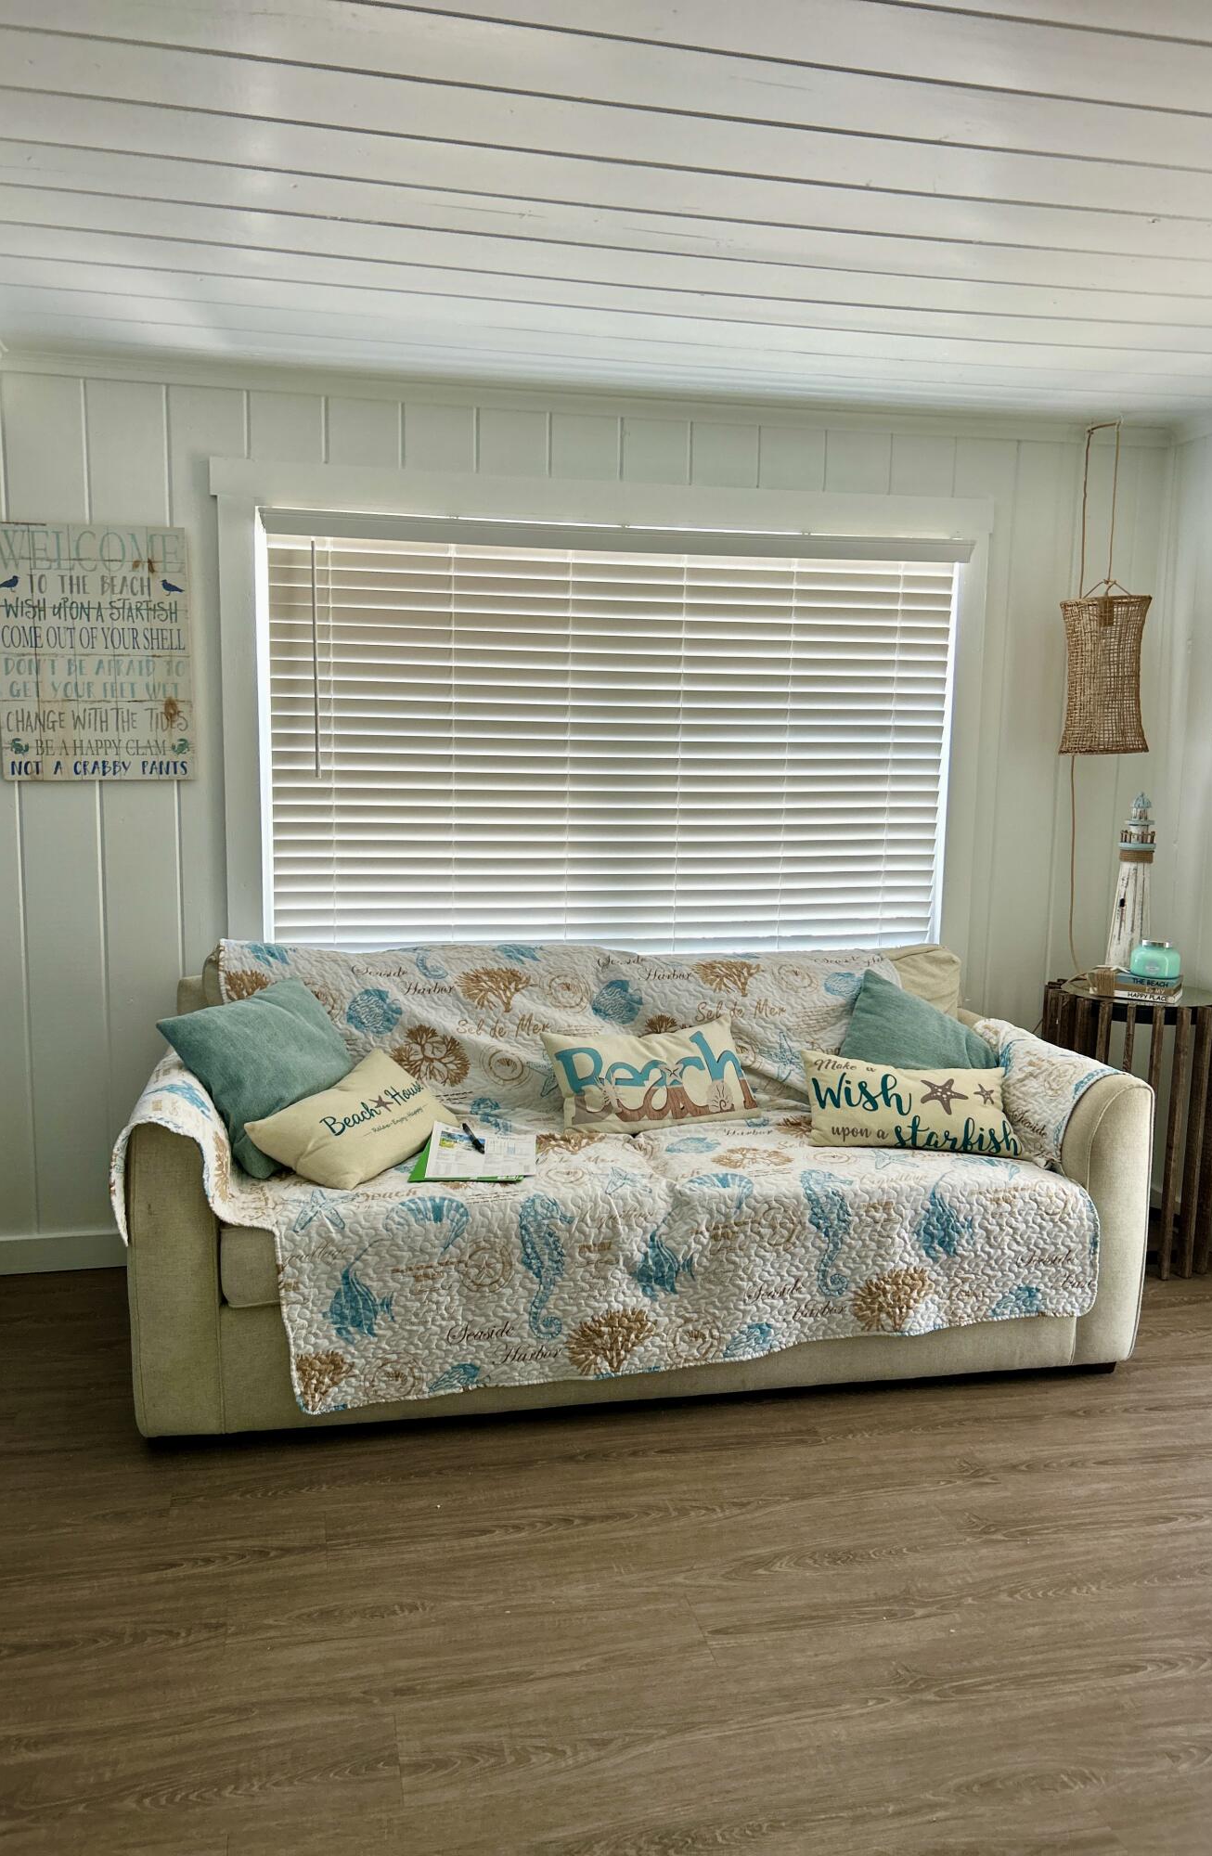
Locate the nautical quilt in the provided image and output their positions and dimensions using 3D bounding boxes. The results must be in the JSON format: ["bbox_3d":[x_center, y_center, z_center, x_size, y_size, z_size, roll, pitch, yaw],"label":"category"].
[{"bbox_3d":[0.042,0.454,3.137,2.133,0.790,0.837,-1,8,-10],"label":"nautical quilt"}]

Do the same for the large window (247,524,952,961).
[{"bbox_3d":[0.055,-0.451,3.629,1.802,1.094,0.060,-1,8,-13],"label":"large window"}]

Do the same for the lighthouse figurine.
[{"bbox_3d":[1.404,-0.093,3.706,0.125,0.527,0.125,-1,8,-13],"label":"lighthouse figurine"}]

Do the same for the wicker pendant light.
[{"bbox_3d":[1.363,-0.911,3.757,0.228,0.884,0.228,-1,8,-13],"label":"wicker pendant light"}]

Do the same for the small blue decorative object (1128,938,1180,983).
[{"bbox_3d":[1.410,0.079,3.584,0.120,0.088,0.120,-1,8,-13],"label":"small blue decorative object"}]

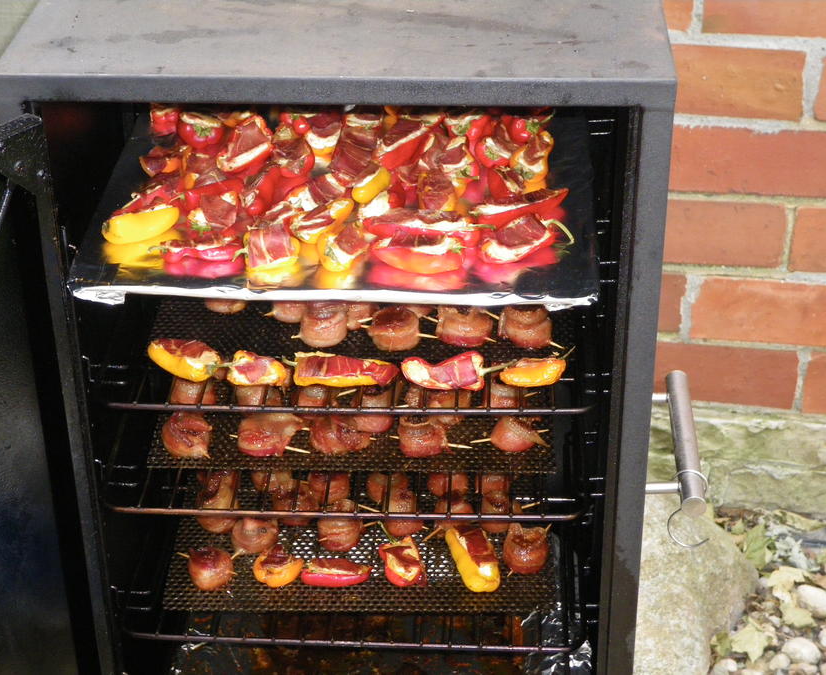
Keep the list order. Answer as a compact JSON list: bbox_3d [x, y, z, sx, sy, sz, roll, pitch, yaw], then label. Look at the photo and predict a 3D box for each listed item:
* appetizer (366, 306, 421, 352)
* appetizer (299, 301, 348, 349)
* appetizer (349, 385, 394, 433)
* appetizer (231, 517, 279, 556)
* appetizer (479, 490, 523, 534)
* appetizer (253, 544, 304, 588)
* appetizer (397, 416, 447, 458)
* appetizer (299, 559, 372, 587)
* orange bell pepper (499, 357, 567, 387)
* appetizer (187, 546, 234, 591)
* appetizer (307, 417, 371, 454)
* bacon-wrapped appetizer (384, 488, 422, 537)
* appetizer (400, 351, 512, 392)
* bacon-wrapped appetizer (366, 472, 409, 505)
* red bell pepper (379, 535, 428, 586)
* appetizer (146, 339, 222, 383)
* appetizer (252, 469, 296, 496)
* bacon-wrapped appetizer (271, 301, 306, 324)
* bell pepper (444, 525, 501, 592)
[{"bbox_3d":[-0.014,-0.006,1.308,0.040,0.028,0.038,1,32,3],"label":"appetizer"},{"bbox_3d":[-0.065,-0.010,1.260,0.034,0.034,0.034,1,33,3],"label":"appetizer"},{"bbox_3d":[-0.032,0.057,1.355,0.035,0.033,0.034,1,32,3],"label":"appetizer"},{"bbox_3d":[-0.129,0.162,1.407,0.038,0.034,0.034,1,33,3],"label":"appetizer"},{"bbox_3d":[0.075,0.148,1.451,0.036,0.030,0.033,1,32,3],"label":"appetizer"},{"bbox_3d":[-0.110,0.186,1.397,0.040,0.028,0.031,1,32,3],"label":"appetizer"},{"bbox_3d":[0.007,0.076,1.325,0.036,0.031,0.035,1,32,3],"label":"appetizer"},{"bbox_3d":[-0.062,0.191,1.395,0.056,0.020,0.025,1,32,3],"label":"appetizer"},{"bbox_3d":[0.085,0.024,1.215,0.049,0.022,0.026,1,33,3],"label":"orange bell pepper"},{"bbox_3d":[-0.162,0.185,1.371,0.036,0.034,0.036,1,33,3],"label":"appetizer"},{"bbox_3d":[-0.055,0.074,1.305,0.048,0.034,0.038,1,33,3],"label":"appetizer"},{"bbox_3d":[-0.010,0.145,1.427,0.034,0.036,0.034,1,33,3],"label":"bacon-wrapped appetizer"},{"bbox_3d":[0.027,0.024,1.214,0.072,0.025,0.034,1,33,3],"label":"appetizer"},{"bbox_3d":[-0.022,0.128,1.487,0.037,0.029,0.031,1,32,3],"label":"bacon-wrapped appetizer"},{"bbox_3d":[-0.008,0.186,1.422,0.037,0.026,0.047,-4,32,-6],"label":"red bell pepper"},{"bbox_3d":[-0.167,0.017,1.254,0.054,0.024,0.027,12,34,20],"label":"appetizer"},{"bbox_3d":[-0.121,0.119,1.503,0.040,0.030,0.033,1,32,3],"label":"appetizer"},{"bbox_3d":[-0.093,-0.027,1.344,0.033,0.028,0.033,1,32,3],"label":"bacon-wrapped appetizer"},{"bbox_3d":[0.050,0.183,1.422,0.039,0.029,0.075,-8,32,-11],"label":"bell pepper"}]

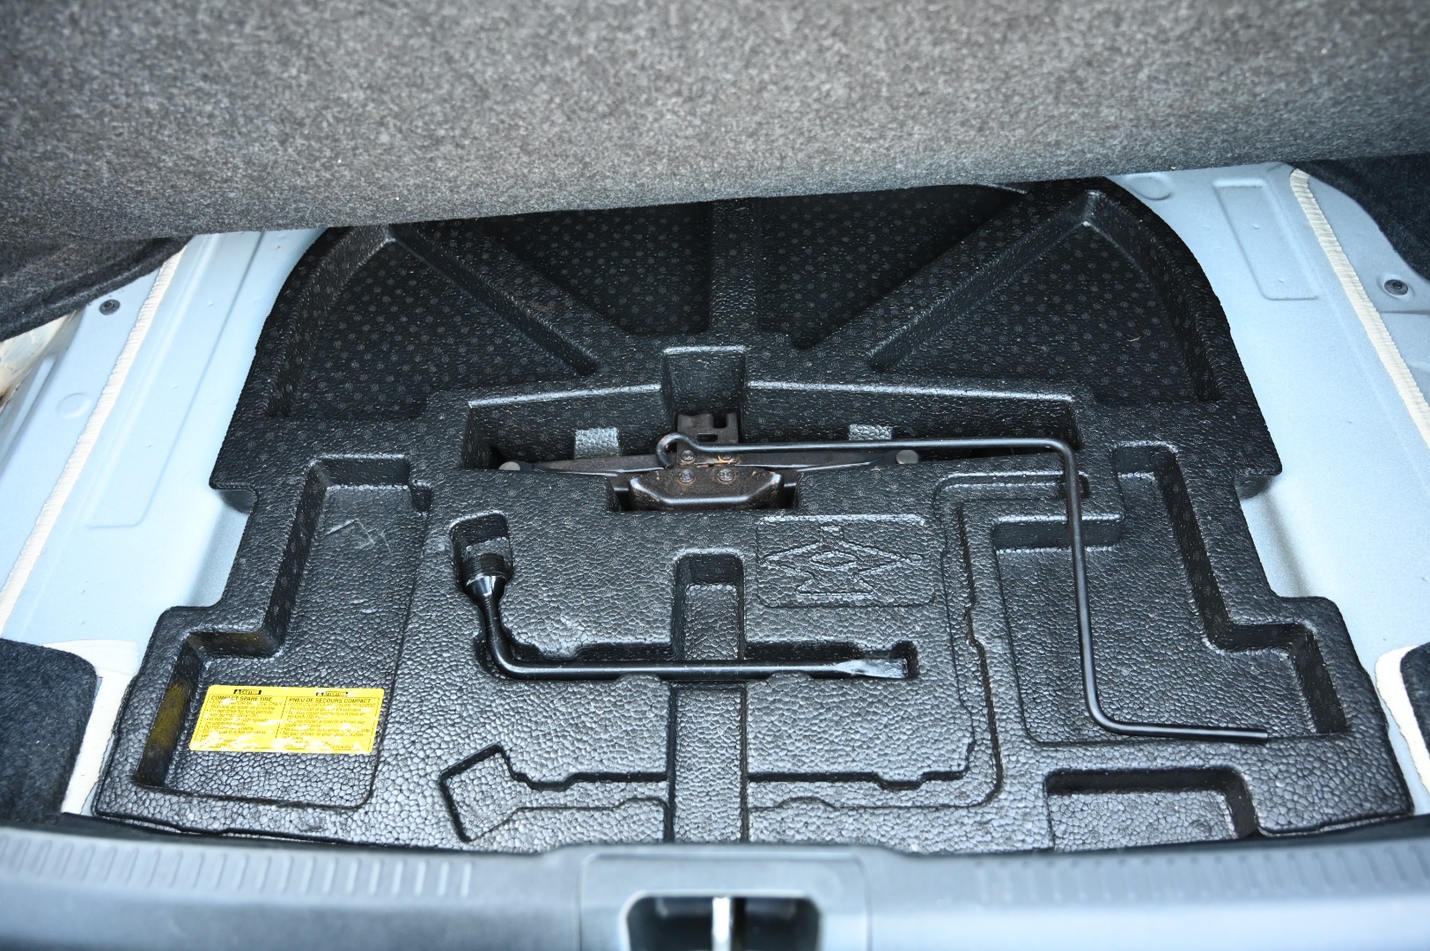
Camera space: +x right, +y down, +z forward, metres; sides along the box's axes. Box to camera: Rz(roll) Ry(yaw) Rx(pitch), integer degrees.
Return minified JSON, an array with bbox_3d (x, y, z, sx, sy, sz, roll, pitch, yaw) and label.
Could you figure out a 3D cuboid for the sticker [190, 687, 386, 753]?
[{"bbox_3d":[-0.319,0.182,0.712,0.137,0.002,0.050,0,55,3],"label":"sticker"}]

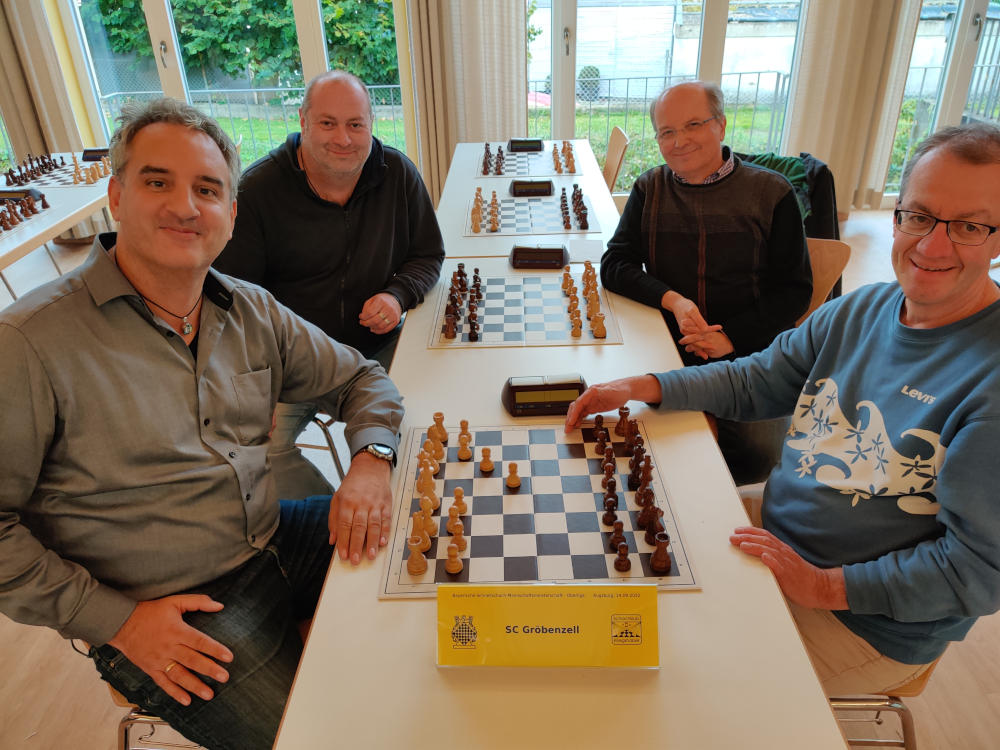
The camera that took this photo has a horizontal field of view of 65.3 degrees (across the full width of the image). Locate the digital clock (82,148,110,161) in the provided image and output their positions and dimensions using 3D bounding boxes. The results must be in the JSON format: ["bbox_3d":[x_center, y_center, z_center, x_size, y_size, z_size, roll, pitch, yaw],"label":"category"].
[{"bbox_3d":[-2.117,-1.179,4.141,0.192,0.061,0.103,0,28,3],"label":"digital clock"}]

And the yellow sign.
[{"bbox_3d":[0.065,0.333,1.089,0.303,0.100,0.098,-1,28,3],"label":"yellow sign"}]

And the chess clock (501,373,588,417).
[{"bbox_3d":[0.098,0.036,1.689,0.192,0.061,0.103,-2,28,1],"label":"chess clock"}]

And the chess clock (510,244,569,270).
[{"bbox_3d":[0.124,-0.383,2.477,0.192,0.061,0.103,0,28,5],"label":"chess clock"}]

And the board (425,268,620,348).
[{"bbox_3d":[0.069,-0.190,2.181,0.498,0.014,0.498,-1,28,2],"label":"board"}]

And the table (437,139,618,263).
[{"bbox_3d":[0.123,-0.491,3.534,0.700,0.740,1.810,-1,28,2],"label":"table"}]

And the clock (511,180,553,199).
[{"bbox_3d":[0.138,-0.782,3.227,0.192,0.061,0.103,0,28,4],"label":"clock"}]

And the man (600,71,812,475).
[{"bbox_3d":[0.496,-0.075,2.121,0.550,1.300,0.710,12,31,25],"label":"man"}]

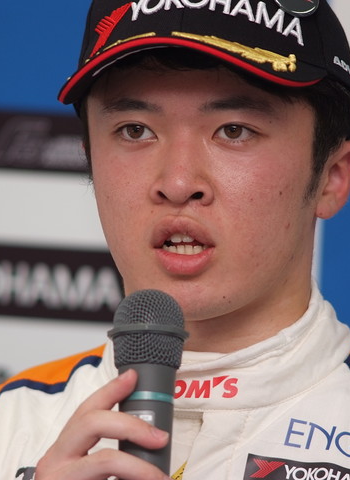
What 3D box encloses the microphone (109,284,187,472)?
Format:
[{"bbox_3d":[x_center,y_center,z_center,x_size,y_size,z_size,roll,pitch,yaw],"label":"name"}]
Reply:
[{"bbox_3d":[-0.019,0.148,3.285,0.050,0.240,0.050,2,10,0],"label":"microphone"}]

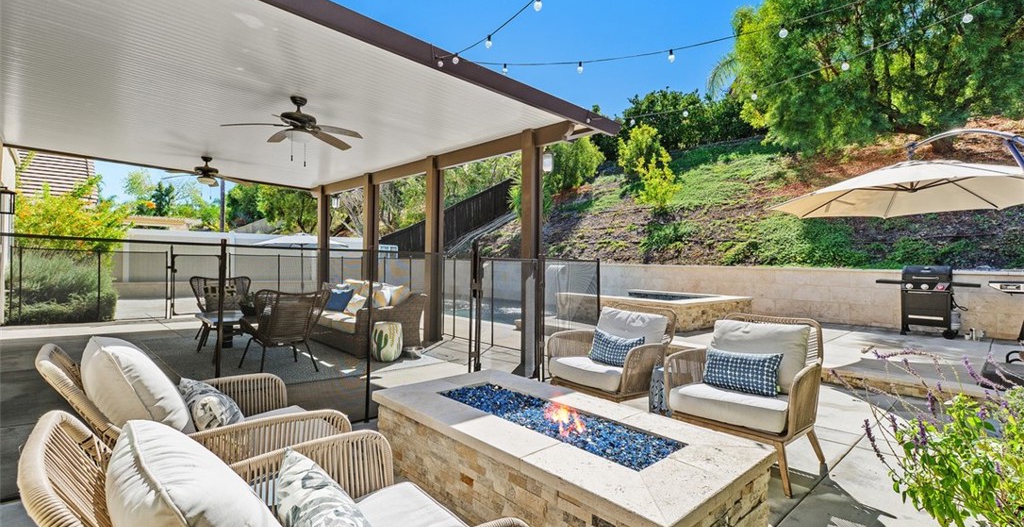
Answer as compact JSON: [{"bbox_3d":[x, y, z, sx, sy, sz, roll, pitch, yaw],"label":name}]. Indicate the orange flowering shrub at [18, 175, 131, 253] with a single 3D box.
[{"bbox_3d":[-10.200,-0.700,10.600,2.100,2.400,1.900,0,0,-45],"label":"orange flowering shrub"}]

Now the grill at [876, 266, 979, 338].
[{"bbox_3d":[6.350,0.529,7.000,0.550,1.050,1.150,-1,2,-45],"label":"grill"}]

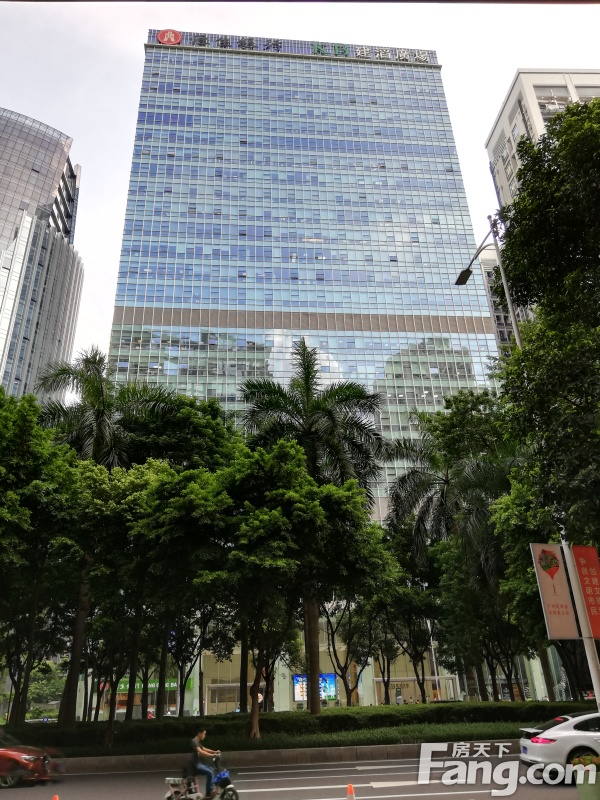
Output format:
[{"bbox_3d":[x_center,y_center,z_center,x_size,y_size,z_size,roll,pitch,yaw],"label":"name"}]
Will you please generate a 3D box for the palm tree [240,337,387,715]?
[{"bbox_3d":[0.679,4.967,27.465,7.000,18.170,6.800,-2,-25,0],"label":"palm tree"}]

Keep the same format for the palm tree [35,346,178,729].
[{"bbox_3d":[-9.119,5.201,26.417,6.900,17.500,6.700,-2,-25,0],"label":"palm tree"}]

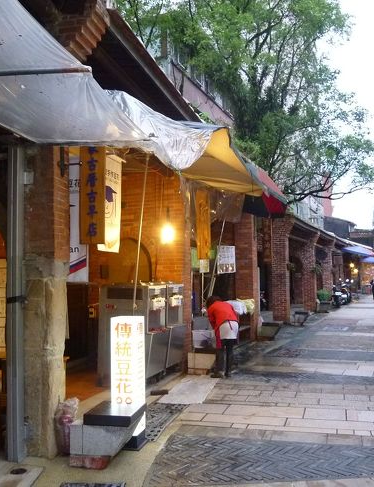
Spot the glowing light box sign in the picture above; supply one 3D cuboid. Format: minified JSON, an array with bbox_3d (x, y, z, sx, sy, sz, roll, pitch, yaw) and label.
[{"bbox_3d":[-0.546,1.316,4.527,0.250,1.200,0.250,-3,-5,22],"label":"glowing light box sign"}]

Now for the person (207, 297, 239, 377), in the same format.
[{"bbox_3d":[0.527,1.496,7.559,0.620,1.250,0.450,-5,-6,44],"label":"person"}]

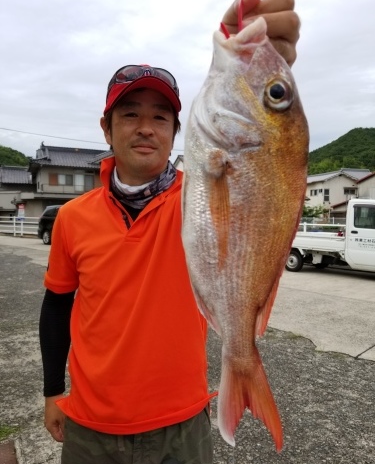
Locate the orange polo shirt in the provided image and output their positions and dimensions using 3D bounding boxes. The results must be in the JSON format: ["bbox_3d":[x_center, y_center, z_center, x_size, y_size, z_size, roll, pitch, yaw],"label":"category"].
[{"bbox_3d":[-0.122,0.140,0.940,0.470,0.680,0.290,0,3,0],"label":"orange polo shirt"}]

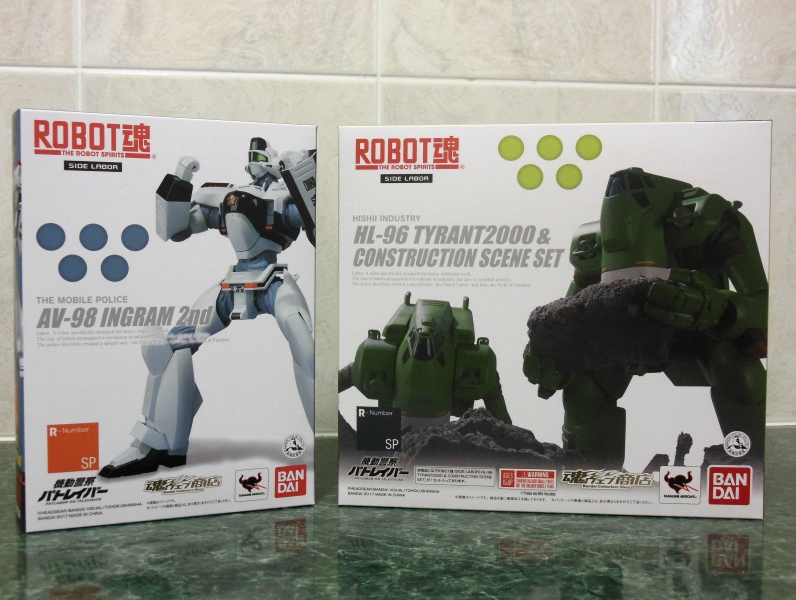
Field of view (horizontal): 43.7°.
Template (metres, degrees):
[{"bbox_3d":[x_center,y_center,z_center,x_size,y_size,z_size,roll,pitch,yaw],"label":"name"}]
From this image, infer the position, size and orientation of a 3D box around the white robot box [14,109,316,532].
[{"bbox_3d":[-0.116,0.008,0.499,0.139,0.191,0.054,-1,3,-25],"label":"white robot box"}]

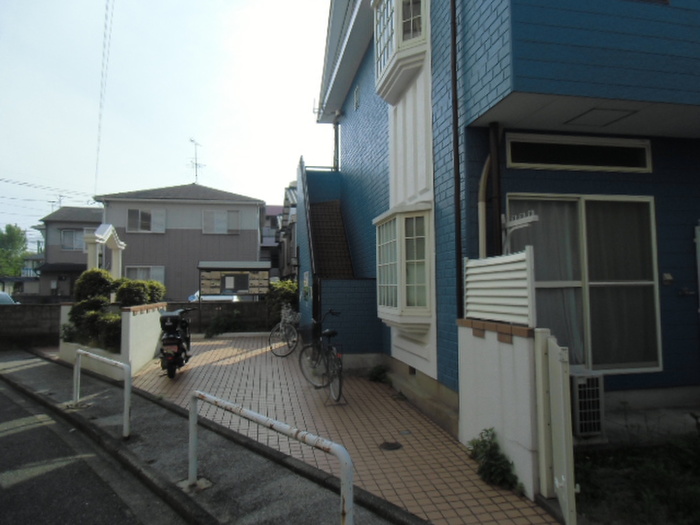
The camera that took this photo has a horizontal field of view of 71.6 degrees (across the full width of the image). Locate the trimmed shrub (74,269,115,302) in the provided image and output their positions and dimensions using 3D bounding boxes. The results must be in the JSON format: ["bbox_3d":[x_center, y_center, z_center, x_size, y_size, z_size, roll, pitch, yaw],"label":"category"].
[{"bbox_3d":[-5.693,0.560,10.898,0.900,0.850,0.850,0,-3,-11],"label":"trimmed shrub"}]

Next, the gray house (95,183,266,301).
[{"bbox_3d":[-8.789,-0.747,27.293,7.900,7.300,8.600,0,-3,-11],"label":"gray house"}]

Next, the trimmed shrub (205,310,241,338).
[{"bbox_3d":[-3.850,1.869,14.660,1.070,0.800,0.900,0,-3,-11],"label":"trimmed shrub"}]

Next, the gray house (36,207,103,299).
[{"bbox_3d":[-15.628,-0.205,32.052,6.600,6.800,7.000,0,-3,-11],"label":"gray house"}]

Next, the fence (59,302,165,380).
[{"bbox_3d":[-5.326,1.457,10.057,2.550,1.170,4.100,0,-3,-11],"label":"fence"}]

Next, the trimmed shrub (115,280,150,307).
[{"bbox_3d":[-4.644,0.721,10.483,0.770,0.660,0.750,0,-3,-11],"label":"trimmed shrub"}]

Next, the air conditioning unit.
[{"bbox_3d":[1.819,1.147,4.143,0.260,0.500,0.720,0,-3,-11],"label":"air conditioning unit"}]

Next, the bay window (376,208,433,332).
[{"bbox_3d":[0.607,0.106,6.183,0.350,1.400,1.650,0,-3,-11],"label":"bay window"}]

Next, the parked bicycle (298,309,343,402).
[{"bbox_3d":[-0.341,1.266,6.806,0.560,1.140,1.680,0,-3,-18],"label":"parked bicycle"}]

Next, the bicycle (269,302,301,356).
[{"bbox_3d":[-1.343,1.403,10.480,0.580,1.100,1.650,-1,-3,3],"label":"bicycle"}]

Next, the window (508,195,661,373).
[{"bbox_3d":[2.274,0.208,4.687,1.610,1.740,0.100,0,-3,-11],"label":"window"}]

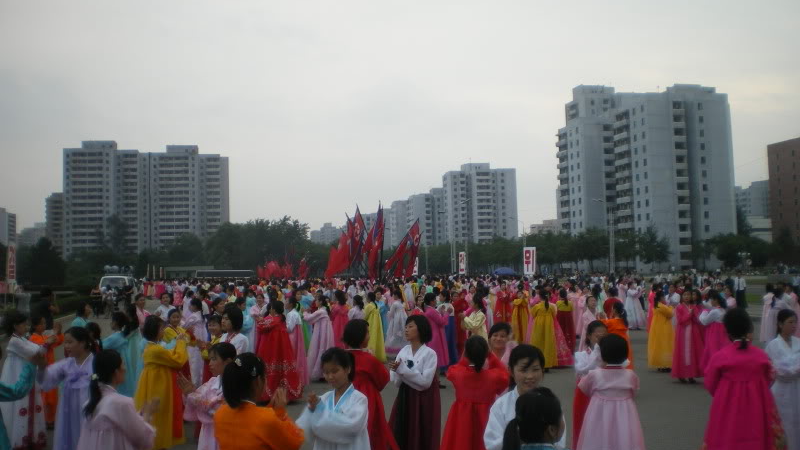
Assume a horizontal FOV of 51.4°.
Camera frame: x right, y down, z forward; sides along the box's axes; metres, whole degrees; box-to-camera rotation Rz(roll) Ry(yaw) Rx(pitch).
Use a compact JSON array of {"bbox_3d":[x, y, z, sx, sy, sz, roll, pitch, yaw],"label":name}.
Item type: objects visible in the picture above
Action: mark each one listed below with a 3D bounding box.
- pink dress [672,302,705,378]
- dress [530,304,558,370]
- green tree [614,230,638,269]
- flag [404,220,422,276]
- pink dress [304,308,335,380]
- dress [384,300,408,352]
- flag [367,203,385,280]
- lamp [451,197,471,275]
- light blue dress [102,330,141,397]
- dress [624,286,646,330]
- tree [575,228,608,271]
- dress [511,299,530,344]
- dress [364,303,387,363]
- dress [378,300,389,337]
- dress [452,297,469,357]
[{"bbox_3d":[4.959,2.009,14.350,0.560,1.300,0.500,-2,-4,9],"label":"pink dress"},{"bbox_3d":[2.804,2.142,16.200,0.570,1.280,0.500,0,-3,-15],"label":"dress"},{"bbox_3d":[29.401,4.089,108.000,3.800,7.000,3.800,-2,-3,0],"label":"green tree"},{"bbox_3d":[0.730,1.306,45.000,1.100,3.050,0.700,0,-3,-18],"label":"flag"},{"bbox_3d":[-1.462,2.188,15.300,0.580,1.340,0.580,-2,-3,3],"label":"pink dress"},{"bbox_3d":[-0.081,2.375,19.200,0.620,1.310,0.580,-3,-4,34],"label":"dress"},{"bbox_3d":[-1.178,0.841,40.000,0.900,3.500,0.600,-1,-3,0],"label":"flag"},{"bbox_3d":[7.272,2.224,100.000,2.500,10.600,0.500,-1,-3,-9],"label":"lamp"},{"bbox_3d":[-3.133,1.898,9.600,0.600,1.320,0.560,-2,-3,12],"label":"light blue dress"},{"bbox_3d":[7.739,2.750,27.400,0.660,1.320,0.580,-1,-3,-6],"label":"dress"},{"bbox_3d":[27.850,4.273,121.000,5.000,8.000,5.000,-1,-3,0],"label":"tree"},{"bbox_3d":[2.897,2.428,20.000,0.560,1.300,0.500,-1,-3,0],"label":"dress"},{"bbox_3d":[-0.580,2.352,18.200,0.580,1.310,0.540,1,-4,-30],"label":"dress"},{"bbox_3d":[-0.461,2.452,20.200,0.560,1.300,0.520,-2,-3,18],"label":"dress"},{"bbox_3d":[1.382,2.386,19.000,0.560,1.310,0.520,-2,-3,18],"label":"dress"}]

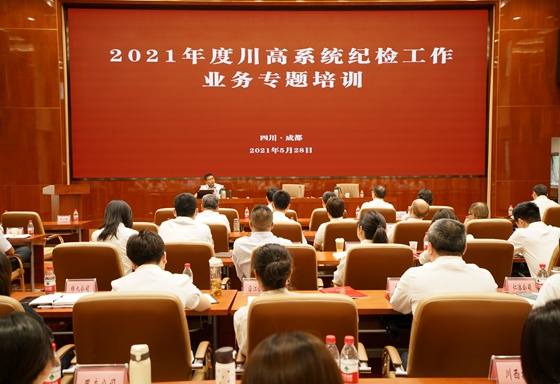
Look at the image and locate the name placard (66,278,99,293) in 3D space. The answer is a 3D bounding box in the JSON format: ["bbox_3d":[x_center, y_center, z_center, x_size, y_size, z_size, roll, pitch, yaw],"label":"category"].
[{"bbox_3d":[-1.235,0.590,3.529,0.190,0.095,0.080,0,2,-6],"label":"name placard"}]

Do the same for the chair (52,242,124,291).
[{"bbox_3d":[-1.430,0.858,4.461,0.640,0.980,0.630,0,2,0],"label":"chair"}]

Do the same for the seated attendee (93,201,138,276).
[{"bbox_3d":[-1.191,0.686,4.295,0.480,1.240,0.780,0,3,2],"label":"seated attendee"}]

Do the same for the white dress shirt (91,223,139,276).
[{"bbox_3d":[-1.189,0.500,4.142,0.410,0.570,0.290,0,3,11],"label":"white dress shirt"}]

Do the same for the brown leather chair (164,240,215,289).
[{"bbox_3d":[-0.692,0.822,4.210,0.600,0.970,0.620,0,3,-1],"label":"brown leather chair"}]

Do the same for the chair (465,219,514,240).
[{"bbox_3d":[1.955,0.740,5.500,0.630,1.000,0.640,0,3,-2],"label":"chair"}]

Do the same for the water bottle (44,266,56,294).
[{"bbox_3d":[-1.384,0.522,3.376,0.065,0.168,0.065,0,3,-1],"label":"water bottle"}]

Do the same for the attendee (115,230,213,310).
[{"bbox_3d":[-0.600,0.792,2.967,0.510,1.240,0.750,0,2,3],"label":"attendee"}]

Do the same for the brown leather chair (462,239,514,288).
[{"bbox_3d":[1.335,0.820,4.060,0.630,1.000,0.640,0,3,-2],"label":"brown leather chair"}]

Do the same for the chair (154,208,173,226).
[{"bbox_3d":[-1.260,0.676,6.950,0.630,1.000,0.640,0,3,-1],"label":"chair"}]

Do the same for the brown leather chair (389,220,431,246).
[{"bbox_3d":[1.275,0.745,5.500,0.630,1.000,0.640,0,3,-1],"label":"brown leather chair"}]

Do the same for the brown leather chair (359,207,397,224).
[{"bbox_3d":[1.212,0.662,7.180,0.600,0.970,0.620,0,3,-1],"label":"brown leather chair"}]

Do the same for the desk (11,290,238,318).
[{"bbox_3d":[-0.966,0.987,3.139,1.420,0.750,0.450,0,3,-1],"label":"desk"}]

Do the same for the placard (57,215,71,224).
[{"bbox_3d":[-2.701,0.353,6.987,0.180,0.095,0.075,0,3,-1],"label":"placard"}]

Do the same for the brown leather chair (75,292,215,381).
[{"bbox_3d":[-0.652,0.905,2.751,0.630,0.970,0.630,-1,3,-4],"label":"brown leather chair"}]

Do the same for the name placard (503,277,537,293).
[{"bbox_3d":[1.448,0.545,3.372,0.185,0.093,0.078,0,3,-1],"label":"name placard"}]

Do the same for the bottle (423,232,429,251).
[{"bbox_3d":[1.257,0.430,4.767,0.063,0.172,0.063,0,3,-1],"label":"bottle"}]

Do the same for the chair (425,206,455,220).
[{"bbox_3d":[1.850,0.640,7.008,0.620,0.970,0.620,0,3,-1],"label":"chair"}]

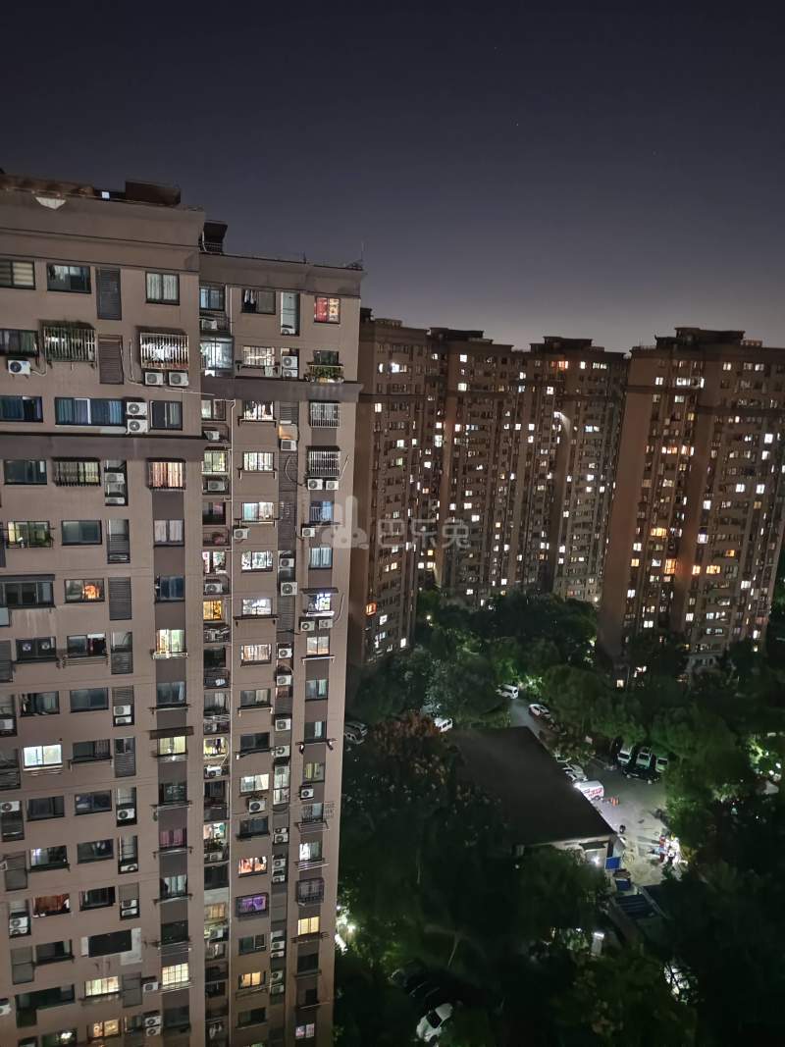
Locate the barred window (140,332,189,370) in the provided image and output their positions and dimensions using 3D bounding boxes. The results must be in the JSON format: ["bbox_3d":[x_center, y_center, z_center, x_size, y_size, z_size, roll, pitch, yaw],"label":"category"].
[{"bbox_3d":[-10.509,-7.921,32.153,2.092,1.562,0.550,-1,12,-17],"label":"barred window"}]

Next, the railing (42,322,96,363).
[{"bbox_3d":[-14.303,-7.933,30.986,2.038,1.474,0.550,-1,12,-17],"label":"railing"}]

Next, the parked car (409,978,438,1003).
[{"bbox_3d":[2.784,39.308,57.807,4.650,1.620,1.850,-7,15,-39],"label":"parked car"}]

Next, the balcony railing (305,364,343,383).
[{"bbox_3d":[-3.789,-8.442,39.288,2.055,0.948,0.500,-1,12,-17],"label":"balcony railing"}]

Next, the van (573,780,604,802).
[{"bbox_3d":[24.221,33.912,87.940,4.400,1.900,1.650,-1,13,-18],"label":"van"}]

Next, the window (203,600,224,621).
[{"bbox_3d":[-10.383,5.024,40.102,1.032,1.203,0.120,-1,12,-17],"label":"window"}]

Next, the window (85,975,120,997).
[{"bbox_3d":[-15.997,25.541,38.395,1.738,1.060,0.120,-1,12,-17],"label":"window"}]

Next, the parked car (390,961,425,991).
[{"bbox_3d":[1.472,38.893,59.743,4.600,1.500,1.820,-7,15,-39],"label":"parked car"}]

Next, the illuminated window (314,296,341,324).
[{"bbox_3d":[-3.636,-11.905,38.860,1.437,1.373,0.120,-1,12,-17],"label":"illuminated window"}]

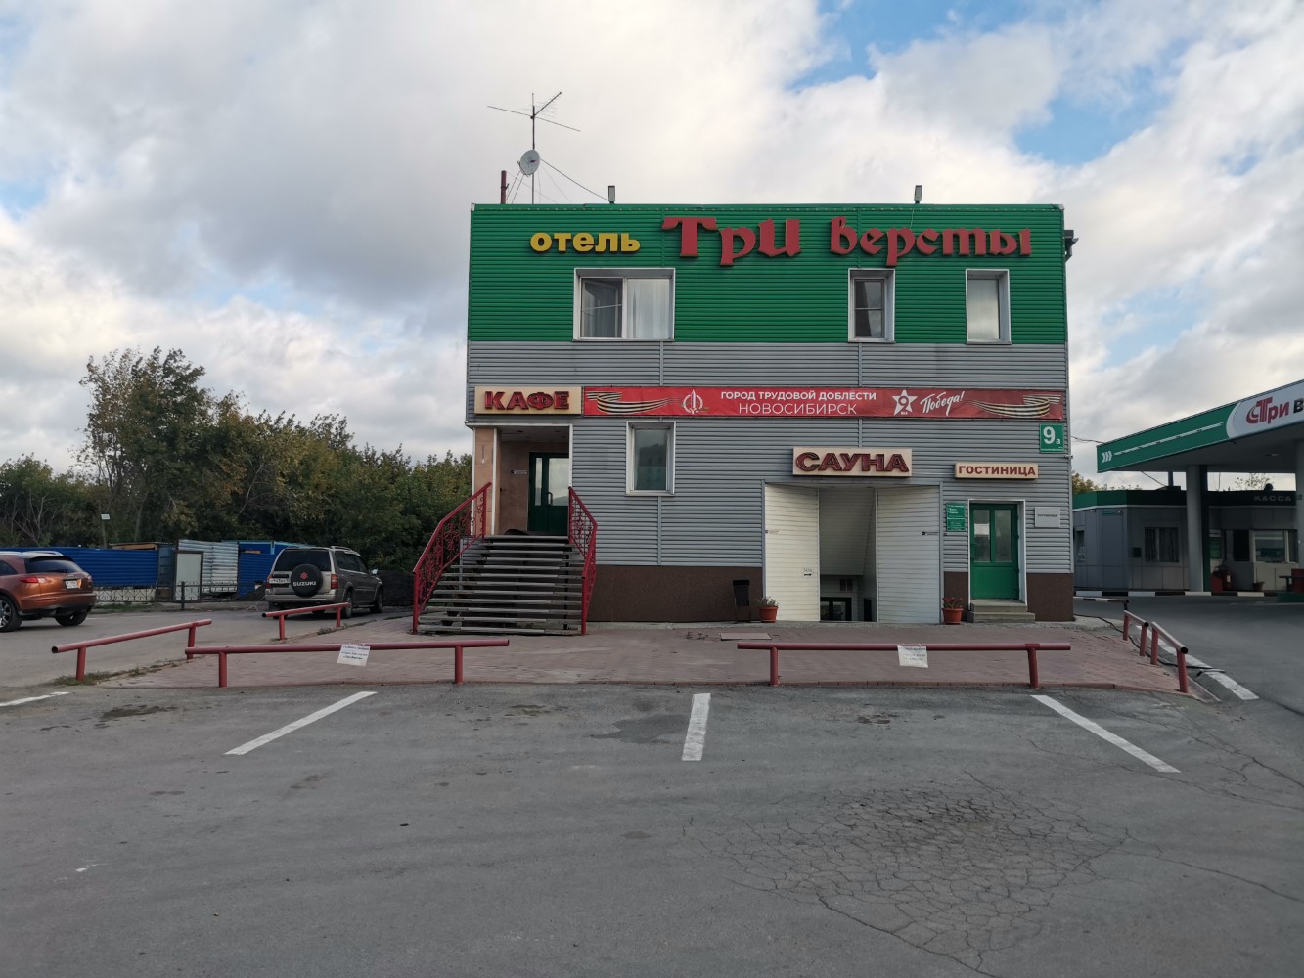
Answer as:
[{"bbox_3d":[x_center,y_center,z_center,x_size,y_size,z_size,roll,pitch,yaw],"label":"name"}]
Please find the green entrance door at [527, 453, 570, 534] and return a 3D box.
[{"bbox_3d":[-2.417,0.106,24.099,1.312,1.995,0.101,1,-5,2],"label":"green entrance door"}]

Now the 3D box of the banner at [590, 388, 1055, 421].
[{"bbox_3d":[3.576,-1.807,20.659,10.054,0.662,0.050,1,-5,2],"label":"banner"}]

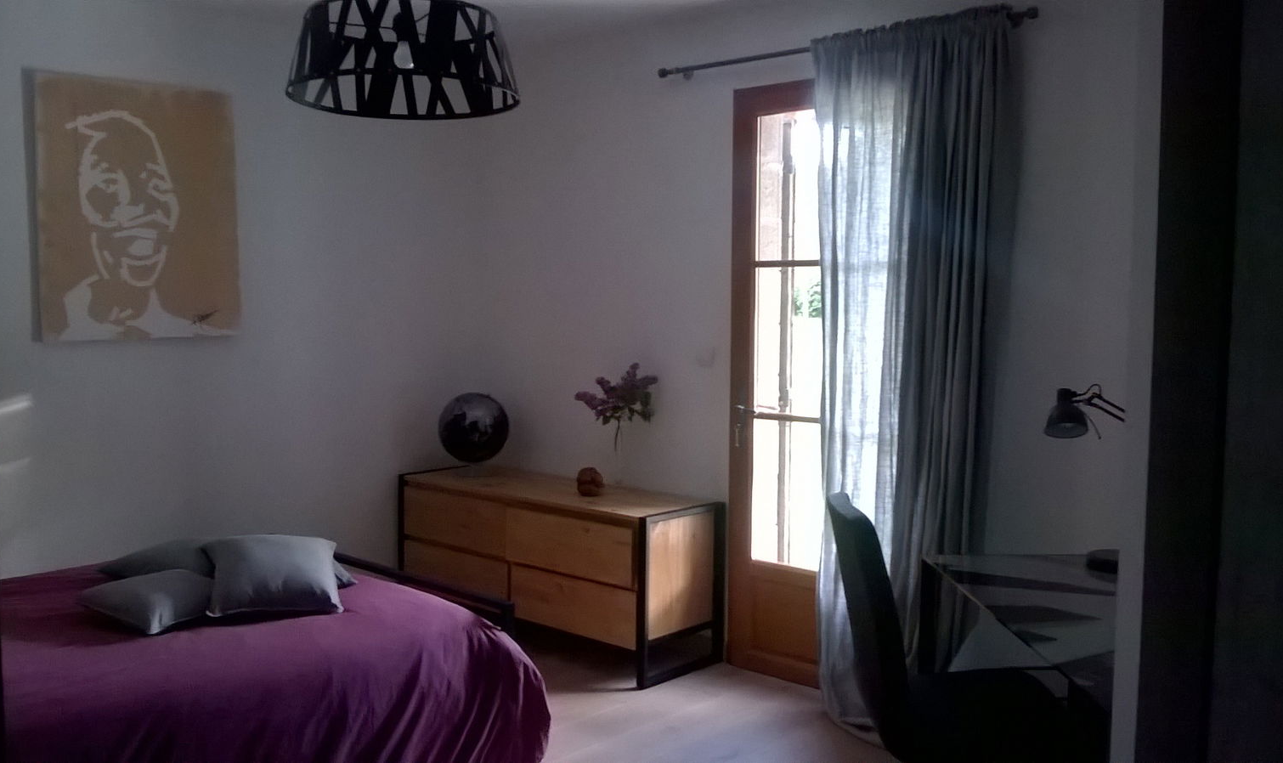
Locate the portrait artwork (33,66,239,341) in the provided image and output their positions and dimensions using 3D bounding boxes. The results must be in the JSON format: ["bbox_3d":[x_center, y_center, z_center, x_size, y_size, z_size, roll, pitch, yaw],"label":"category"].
[{"bbox_3d":[-1.788,-0.603,4.250,0.030,0.896,0.719,4,6,42],"label":"portrait artwork"}]

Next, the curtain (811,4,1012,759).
[{"bbox_3d":[0.825,-0.006,3.826,0.669,2.270,0.200,4,6,42],"label":"curtain"}]

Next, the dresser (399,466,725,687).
[{"bbox_3d":[-0.368,0.740,4.853,1.429,0.617,0.447,4,6,42],"label":"dresser"}]

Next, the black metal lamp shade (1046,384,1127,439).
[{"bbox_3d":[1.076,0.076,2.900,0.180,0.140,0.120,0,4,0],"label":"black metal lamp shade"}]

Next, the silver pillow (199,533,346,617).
[{"bbox_3d":[-1.110,0.585,3.600,0.400,0.140,0.380,-1,28,-18],"label":"silver pillow"}]

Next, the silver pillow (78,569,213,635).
[{"bbox_3d":[-1.366,0.638,3.558,0.410,0.130,0.410,4,6,42],"label":"silver pillow"}]

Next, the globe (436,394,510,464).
[{"bbox_3d":[-0.736,0.203,5.214,0.305,0.310,0.305,0,4,0],"label":"globe"}]

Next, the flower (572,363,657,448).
[{"bbox_3d":[-0.098,0.093,4.646,0.316,0.328,0.270,4,6,42],"label":"flower"}]

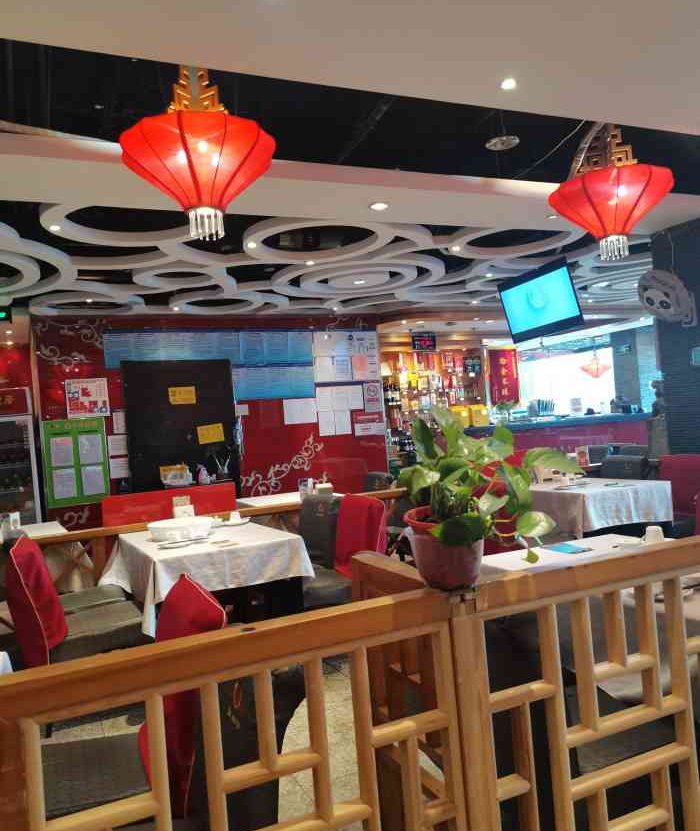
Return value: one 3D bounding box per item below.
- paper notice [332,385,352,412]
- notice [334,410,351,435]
[{"bbox_3d":[-0.087,-0.213,8.700,0.221,0.303,0.010,-4,-1,-27],"label":"paper notice"},{"bbox_3d":[-0.073,0.089,8.691,0.214,0.297,0.010,-4,-1,-27],"label":"notice"}]

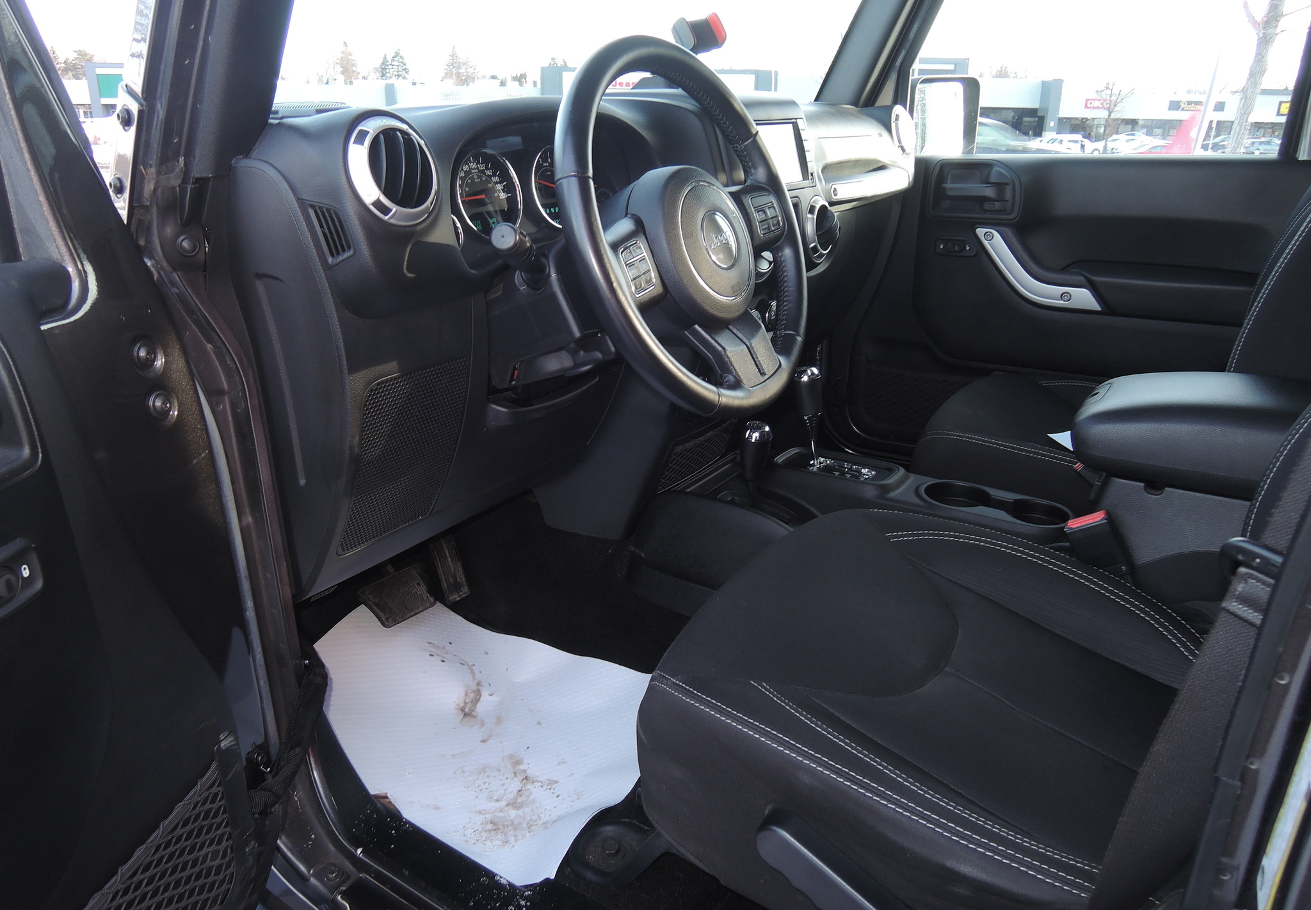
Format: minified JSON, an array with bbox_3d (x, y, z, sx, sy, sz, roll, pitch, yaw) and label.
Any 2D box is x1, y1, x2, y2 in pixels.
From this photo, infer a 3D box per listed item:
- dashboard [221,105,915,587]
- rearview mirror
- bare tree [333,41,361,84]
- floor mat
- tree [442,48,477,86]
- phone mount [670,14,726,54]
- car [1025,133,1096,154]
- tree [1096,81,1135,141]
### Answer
[{"bbox_3d":[0.024,-0.276,1.374,0.370,0.510,1.370,13,24,33],"label":"dashboard"},{"bbox_3d":[0.624,-0.720,1.945,0.170,0.190,0.085,-15,24,-34],"label":"rearview mirror"},{"bbox_3d":[-47.561,-55.763,140.000,4.300,15.000,4.300,-1,20,0],"label":"bare tree"},{"bbox_3d":[-0.249,0.325,1.256,0.560,0.060,0.400,13,24,33],"label":"floor mat"},{"bbox_3d":[-30.051,-55.448,140.000,5.300,14.500,5.300,-1,20,0],"label":"tree"},{"bbox_3d":[0.059,-0.574,1.240,0.080,0.055,0.045,-17,25,-38],"label":"phone mount"},{"bbox_3d":[28.893,-22.082,65.000,4.600,1.650,1.850,8,21,23],"label":"car"},{"bbox_3d":[33.353,-24.504,66.000,2.800,5.300,2.800,-1,20,0],"label":"tree"}]

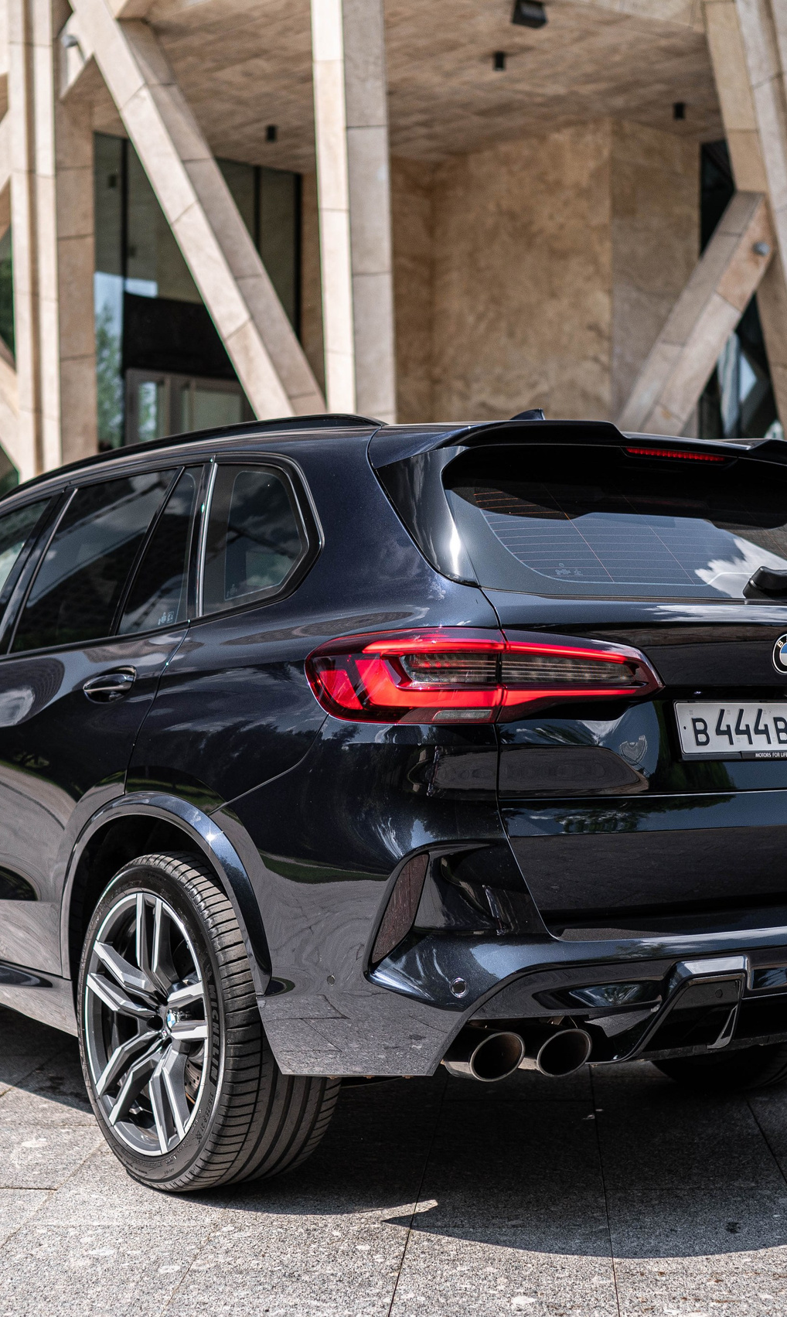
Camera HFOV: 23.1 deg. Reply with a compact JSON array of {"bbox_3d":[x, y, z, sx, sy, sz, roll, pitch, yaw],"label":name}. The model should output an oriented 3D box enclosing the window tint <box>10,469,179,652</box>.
[{"bbox_3d":[-0.768,-0.242,4.917,0.059,0.473,0.640,29,-18,-32],"label":"window tint"}]

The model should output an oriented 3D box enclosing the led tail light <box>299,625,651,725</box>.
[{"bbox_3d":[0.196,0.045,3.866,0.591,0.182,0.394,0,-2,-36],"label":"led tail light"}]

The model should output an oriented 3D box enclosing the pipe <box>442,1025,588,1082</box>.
[{"bbox_3d":[0.221,0.753,3.704,0.235,0.105,0.200,0,-2,-36],"label":"pipe"}]

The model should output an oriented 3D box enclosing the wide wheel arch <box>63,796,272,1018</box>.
[{"bbox_3d":[-0.502,0.556,4.245,0.099,0.512,0.916,0,-2,-36],"label":"wide wheel arch"}]

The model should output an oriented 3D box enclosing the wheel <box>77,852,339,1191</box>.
[{"bbox_3d":[-0.439,0.810,4.356,0.310,0.740,0.740,0,-2,-36],"label":"wheel"}]

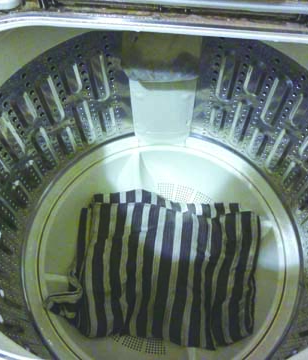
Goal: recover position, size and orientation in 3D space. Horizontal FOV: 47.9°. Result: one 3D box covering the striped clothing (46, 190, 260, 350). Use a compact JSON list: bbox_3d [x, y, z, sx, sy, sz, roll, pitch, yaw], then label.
[{"bbox_3d":[0.006,0.120,0.521,0.311,0.060,0.230,3,61,4],"label":"striped clothing"}]

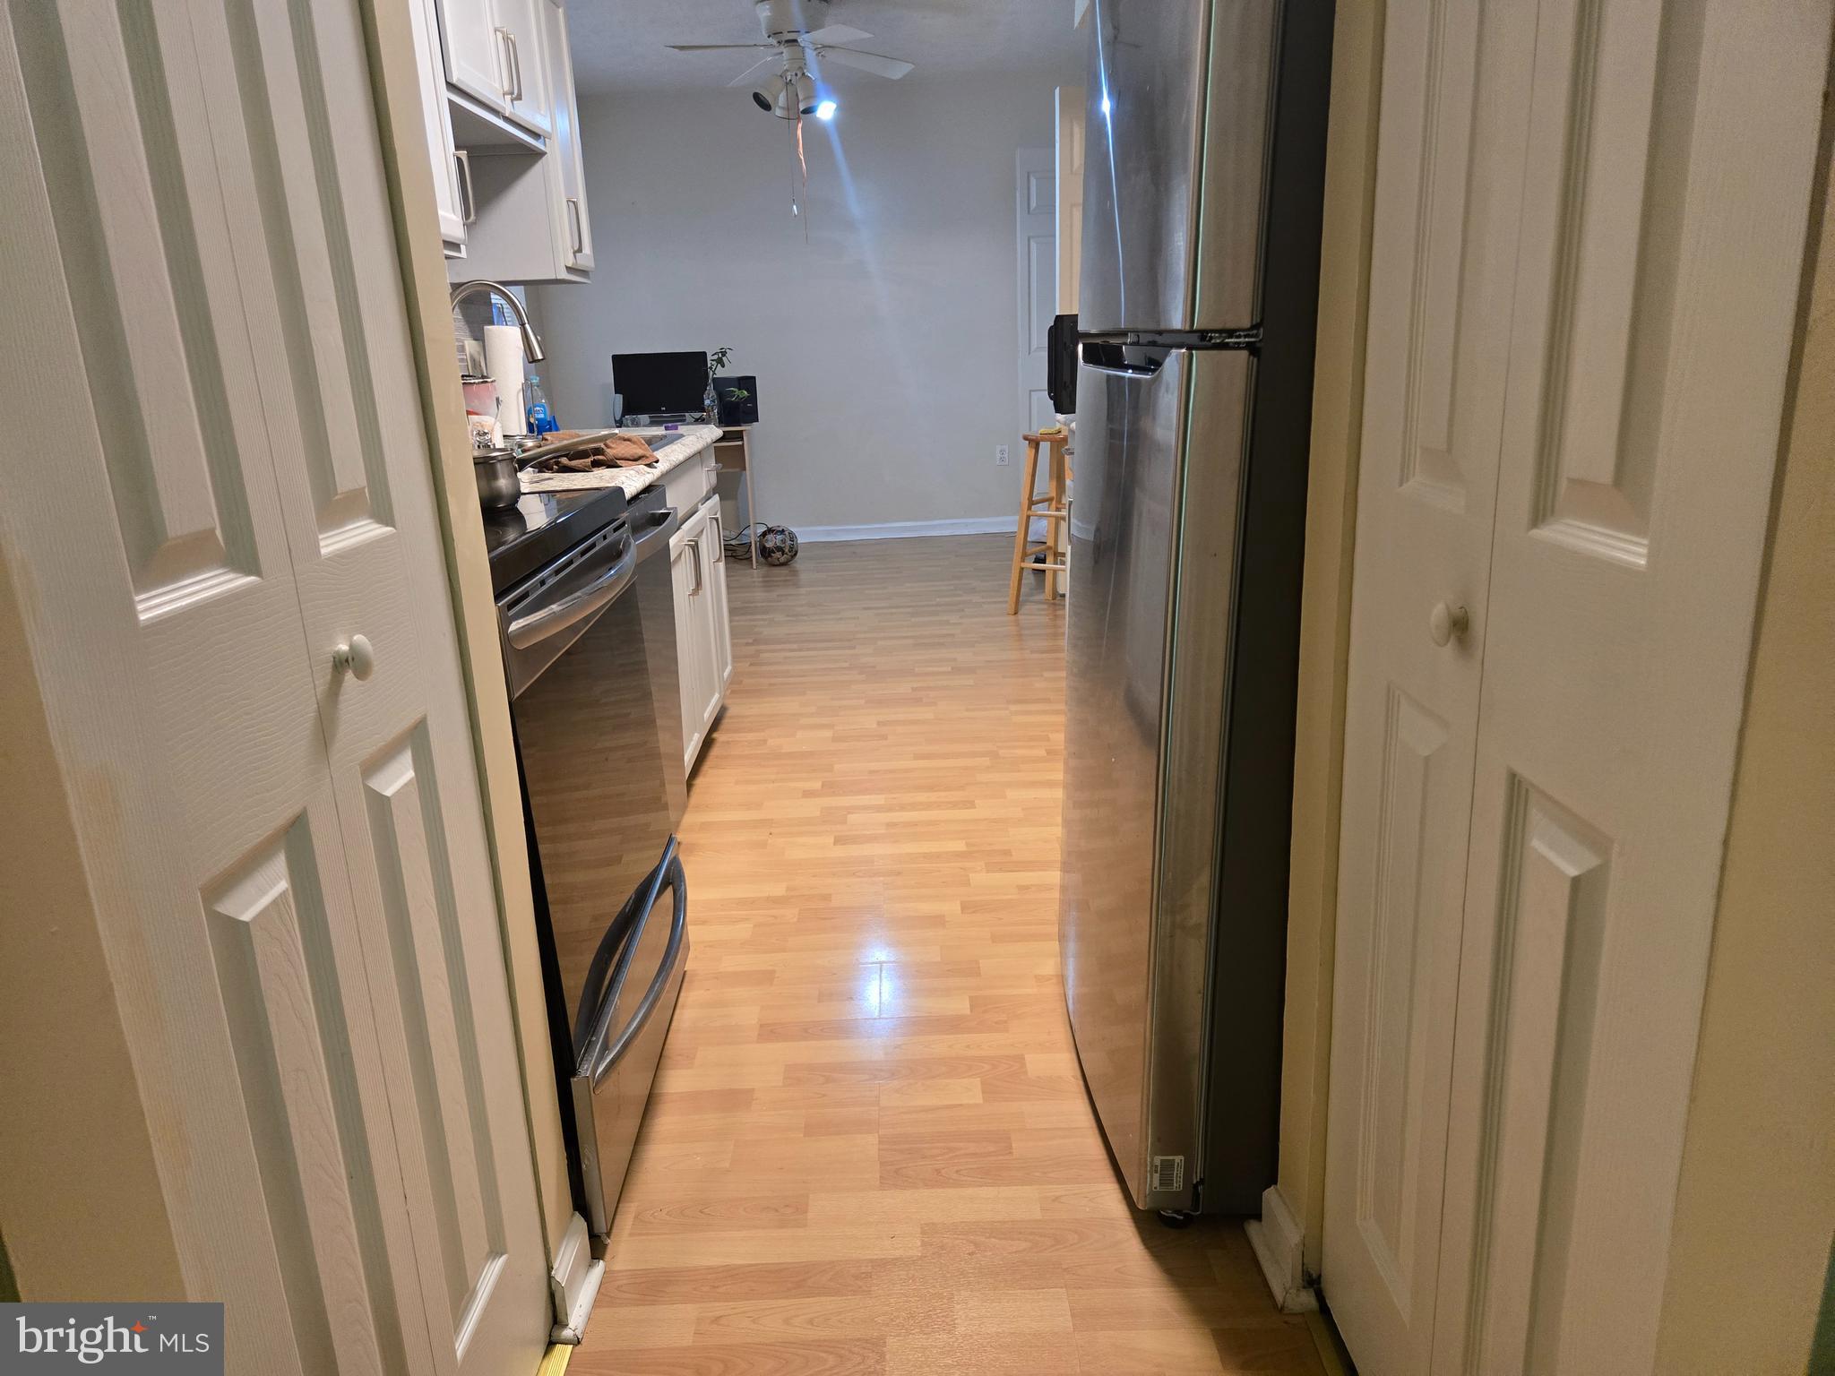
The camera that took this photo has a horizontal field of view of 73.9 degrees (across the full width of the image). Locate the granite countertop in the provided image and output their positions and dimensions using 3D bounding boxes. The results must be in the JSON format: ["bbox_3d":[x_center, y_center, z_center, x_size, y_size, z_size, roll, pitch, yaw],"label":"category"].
[{"bbox_3d":[-0.896,-0.551,3.007,0.640,0.040,1.620,-3,16,-2],"label":"granite countertop"}]

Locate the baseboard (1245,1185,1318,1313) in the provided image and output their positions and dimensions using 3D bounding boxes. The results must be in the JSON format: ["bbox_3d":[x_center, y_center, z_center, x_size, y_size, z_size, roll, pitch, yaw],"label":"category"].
[{"bbox_3d":[0.457,0.696,1.536,0.037,0.082,0.150,-3,16,-2],"label":"baseboard"}]

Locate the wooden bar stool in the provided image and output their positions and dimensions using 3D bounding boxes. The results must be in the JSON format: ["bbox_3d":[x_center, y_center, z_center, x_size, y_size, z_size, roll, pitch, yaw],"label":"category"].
[{"bbox_3d":[0.637,-0.701,5.247,0.370,0.752,0.370,9,19,35],"label":"wooden bar stool"}]

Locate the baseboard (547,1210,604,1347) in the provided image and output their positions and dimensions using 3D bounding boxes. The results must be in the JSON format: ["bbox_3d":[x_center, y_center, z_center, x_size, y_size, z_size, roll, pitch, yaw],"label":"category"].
[{"bbox_3d":[-0.427,0.738,1.527,0.034,0.084,0.132,-3,16,-2],"label":"baseboard"}]

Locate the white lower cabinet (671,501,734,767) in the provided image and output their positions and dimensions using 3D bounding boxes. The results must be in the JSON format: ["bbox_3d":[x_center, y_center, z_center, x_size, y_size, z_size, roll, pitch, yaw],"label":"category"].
[{"bbox_3d":[-0.897,-0.171,3.403,0.600,0.630,0.990,-3,16,-2],"label":"white lower cabinet"}]

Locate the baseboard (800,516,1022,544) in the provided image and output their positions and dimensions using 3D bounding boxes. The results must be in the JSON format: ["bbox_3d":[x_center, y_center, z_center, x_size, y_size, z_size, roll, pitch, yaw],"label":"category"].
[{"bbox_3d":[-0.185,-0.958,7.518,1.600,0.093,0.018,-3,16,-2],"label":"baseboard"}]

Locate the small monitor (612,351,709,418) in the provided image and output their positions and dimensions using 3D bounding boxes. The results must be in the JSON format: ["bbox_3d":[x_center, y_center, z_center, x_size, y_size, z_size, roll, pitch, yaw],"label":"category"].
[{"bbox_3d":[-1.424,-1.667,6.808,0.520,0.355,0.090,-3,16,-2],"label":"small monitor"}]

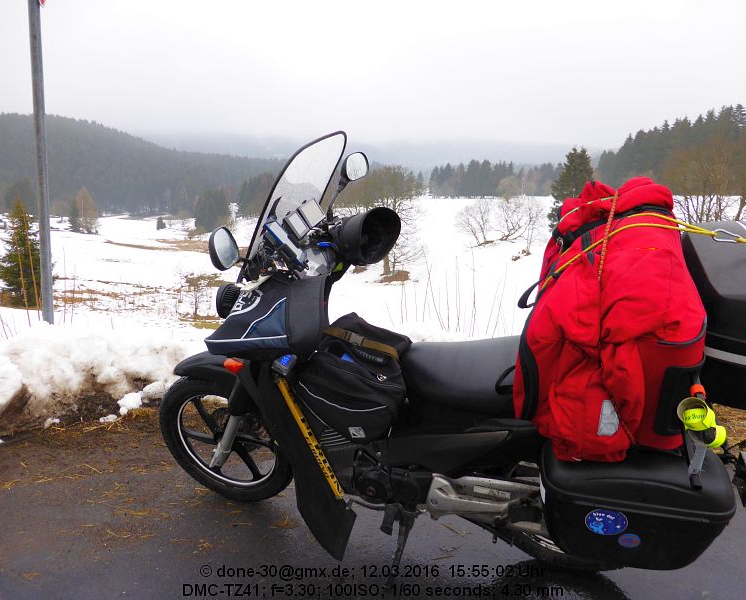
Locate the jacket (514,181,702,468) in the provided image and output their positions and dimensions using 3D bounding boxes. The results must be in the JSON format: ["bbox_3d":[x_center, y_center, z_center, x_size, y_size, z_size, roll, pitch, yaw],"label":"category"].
[{"bbox_3d":[0.570,0.039,1.409,0.370,0.630,0.430,5,25,16],"label":"jacket"}]

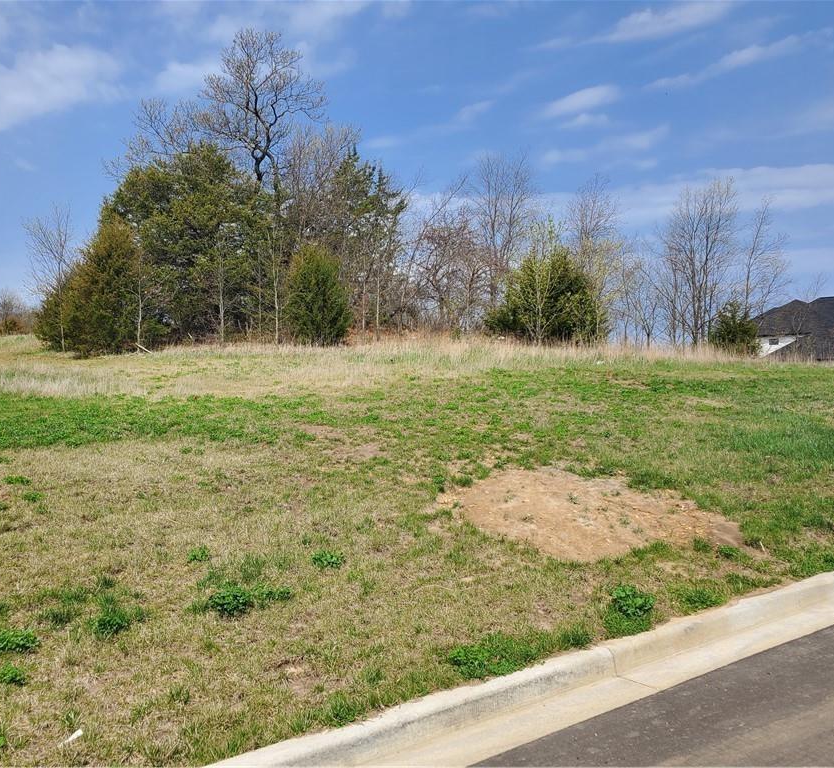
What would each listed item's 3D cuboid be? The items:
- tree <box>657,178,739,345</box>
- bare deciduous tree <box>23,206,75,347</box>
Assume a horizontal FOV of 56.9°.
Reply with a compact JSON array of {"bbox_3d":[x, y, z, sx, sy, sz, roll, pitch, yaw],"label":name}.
[{"bbox_3d":[13.908,-6.003,38.000,4.050,8.300,3.650,0,3,0],"label":"tree"},{"bbox_3d":[-15.768,-4.570,33.000,2.230,6.260,2.120,0,3,0],"label":"bare deciduous tree"}]

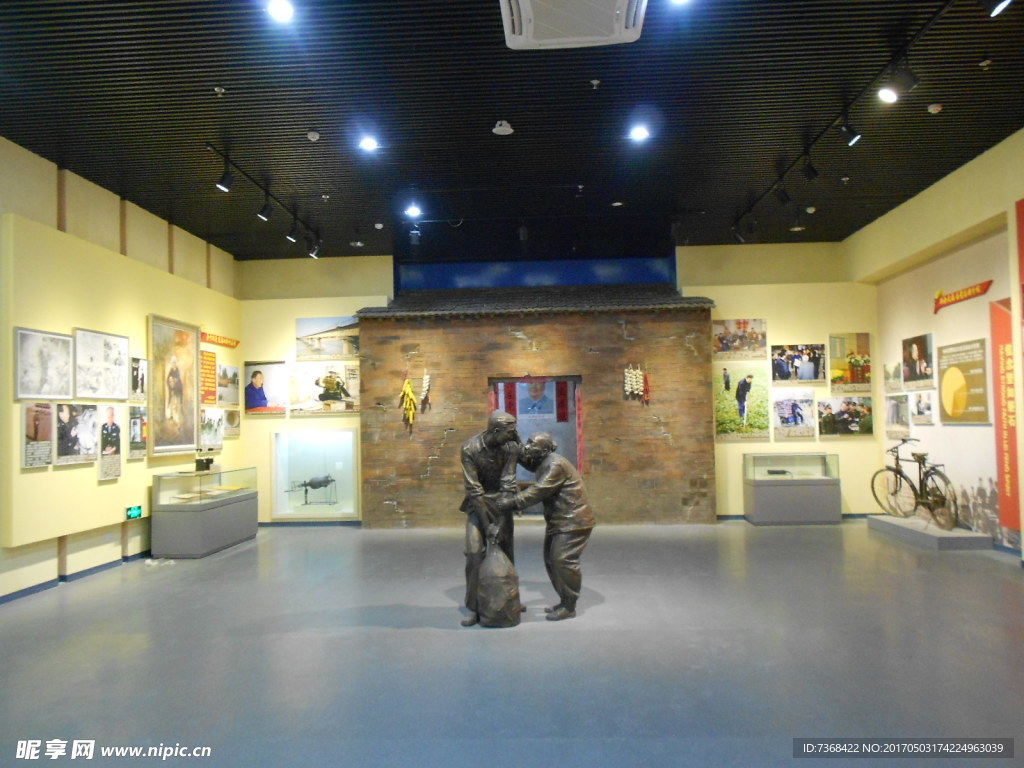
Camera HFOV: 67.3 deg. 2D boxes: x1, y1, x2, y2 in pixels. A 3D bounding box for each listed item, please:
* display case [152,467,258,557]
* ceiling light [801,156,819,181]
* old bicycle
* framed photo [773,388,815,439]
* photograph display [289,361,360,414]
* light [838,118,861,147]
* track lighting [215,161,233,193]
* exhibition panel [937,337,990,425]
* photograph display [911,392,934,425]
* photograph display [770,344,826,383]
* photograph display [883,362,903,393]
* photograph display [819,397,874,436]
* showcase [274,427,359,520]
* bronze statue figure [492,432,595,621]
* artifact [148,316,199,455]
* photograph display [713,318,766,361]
[{"bbox_3d":[-3.935,1.629,9.990,0.597,0.970,1.764,-1,-3,3],"label":"display case"},{"bbox_3d":[2.975,-2.155,7.692,0.152,0.226,0.120,0,-3,-23],"label":"ceiling light"},{"bbox_3d":[5.162,1.260,9.897,0.580,1.060,1.850,-1,-3,1],"label":"old bicycle"},{"bbox_3d":[4.174,0.436,11.349,0.610,0.728,0.035,-1,-3,3],"label":"framed photo"},{"bbox_3d":[-2.954,0.070,12.169,1.111,0.853,0.040,-2,-3,3],"label":"photograph display"},{"bbox_3d":[2.909,-2.168,6.629,0.159,0.228,0.120,-1,-3,3],"label":"light"},{"bbox_3d":[-2.856,-2.054,7.613,0.156,0.299,0.120,-1,-3,3],"label":"track lighting"},{"bbox_3d":[5.343,-0.001,9.104,0.035,0.959,1.067,-1,-3,3],"label":"exhibition panel"},{"bbox_3d":[5.504,0.338,10.327,0.040,0.414,0.547,-2,-3,3],"label":"photograph display"},{"bbox_3d":[4.343,-0.288,11.648,0.796,0.608,0.040,-1,-3,3],"label":"photograph display"},{"bbox_3d":[5.543,-0.095,11.179,0.040,0.440,0.539,-2,-3,3],"label":"photograph display"},{"bbox_3d":[5.015,0.511,11.572,0.805,0.608,0.040,-1,-3,3],"label":"photograph display"},{"bbox_3d":[-3.098,1.423,12.333,1.377,1.409,0.500,-2,-3,3],"label":"showcase"},{"bbox_3d":[0.259,1.129,6.229,0.780,1.470,0.520,-1,-3,-9],"label":"bronze statue figure"},{"bbox_3d":[-4.346,0.044,9.910,0.060,1.712,1.276,-1,-3,3],"label":"artifact"},{"bbox_3d":[3.395,-0.659,11.441,0.786,0.632,0.035,-1,-3,3],"label":"photograph display"}]

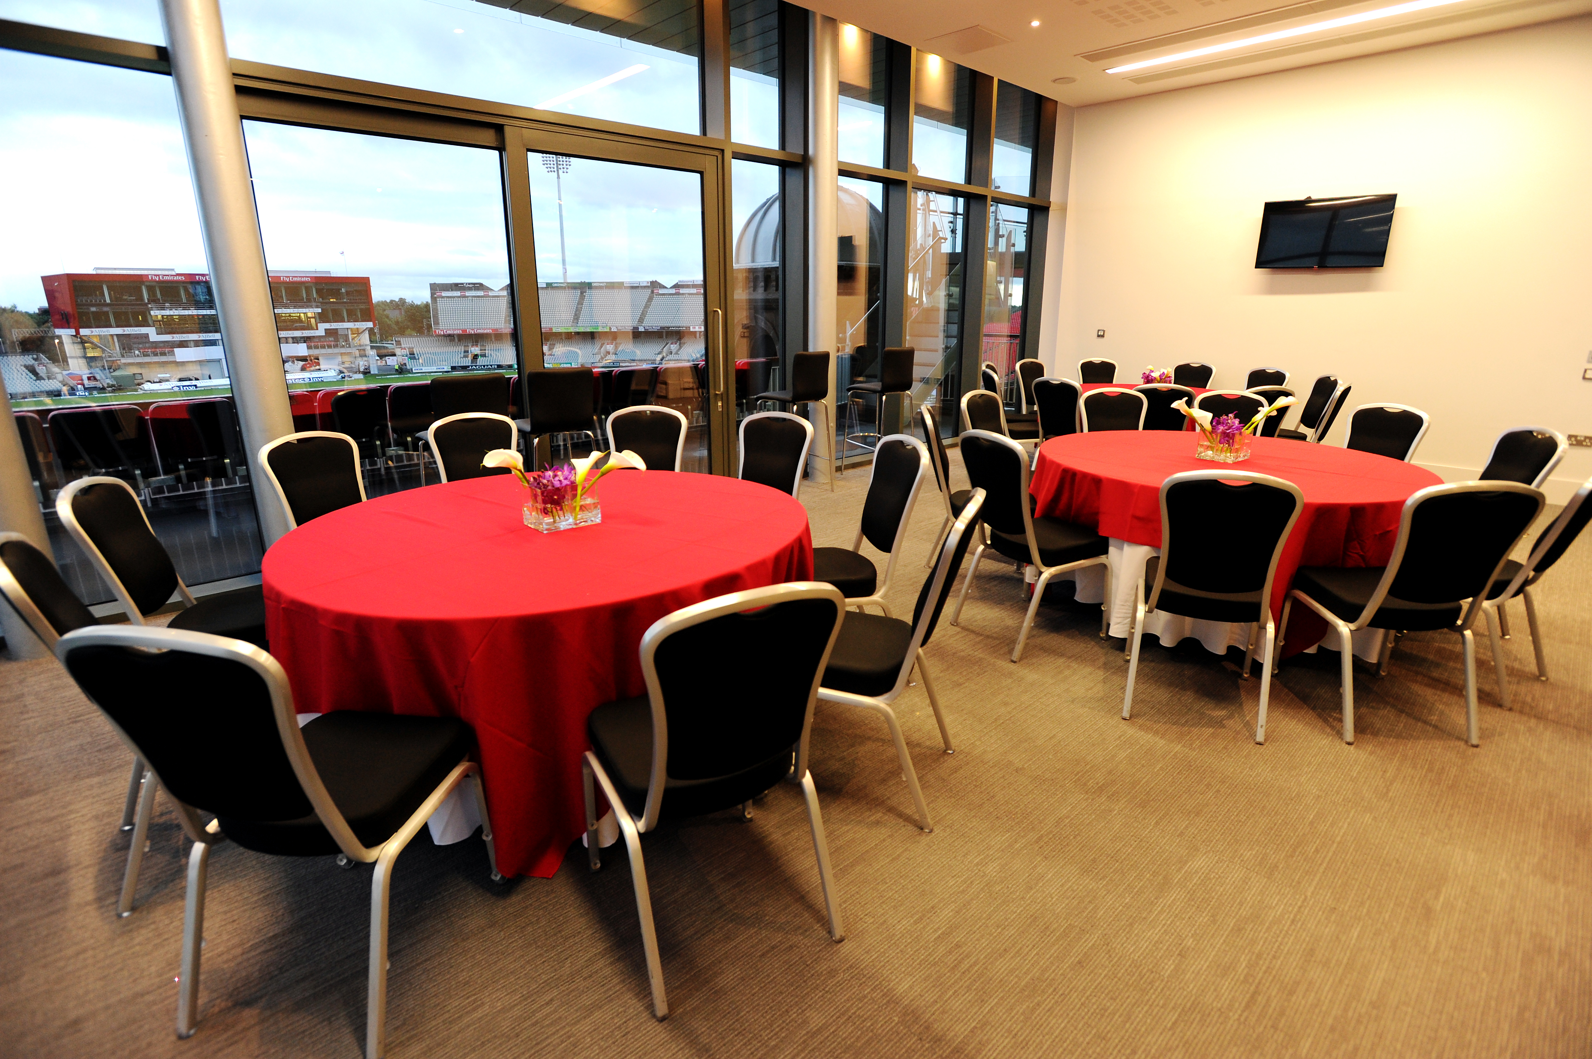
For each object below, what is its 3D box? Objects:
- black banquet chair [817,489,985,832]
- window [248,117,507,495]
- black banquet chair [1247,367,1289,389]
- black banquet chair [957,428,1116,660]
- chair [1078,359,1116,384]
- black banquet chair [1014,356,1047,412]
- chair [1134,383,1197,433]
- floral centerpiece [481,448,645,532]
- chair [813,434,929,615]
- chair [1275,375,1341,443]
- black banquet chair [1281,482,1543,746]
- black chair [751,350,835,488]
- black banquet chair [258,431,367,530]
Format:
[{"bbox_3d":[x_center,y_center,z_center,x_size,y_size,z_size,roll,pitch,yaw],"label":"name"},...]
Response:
[{"bbox_3d":[0.234,0.328,2.259,0.575,0.945,0.455,6,17,19],"label":"black banquet chair"},{"bbox_3d":[-2.253,-1.059,4.442,1.310,2.268,0.081,-15,22,-41],"label":"window"},{"bbox_3d":[4.000,-0.978,6.765,0.560,0.940,0.470,-7,18,-22],"label":"black banquet chair"},{"bbox_3d":[1.088,0.017,3.424,0.570,0.963,0.464,-8,18,-25],"label":"black banquet chair"},{"bbox_3d":[3.098,-1.222,7.602,0.470,0.940,0.560,1,16,2],"label":"chair"},{"bbox_3d":[2.454,-1.176,7.397,0.460,0.930,0.560,-8,18,-24],"label":"black banquet chair"},{"bbox_3d":[2.663,-0.656,5.664,0.460,0.930,0.560,4,17,14],"label":"chair"},{"bbox_3d":[-0.790,-0.147,2.573,0.534,0.257,0.302,-4,17,-11],"label":"floral centerpiece"},{"bbox_3d":[0.194,0.085,3.150,0.570,0.958,0.464,-7,18,-21],"label":"chair"},{"bbox_3d":[3.923,-0.775,6.070,0.560,0.930,0.460,5,17,16],"label":"chair"},{"bbox_3d":[2.115,0.213,2.632,0.455,0.945,0.575,2,16,6],"label":"black banquet chair"},{"bbox_3d":[-0.006,-0.846,5.985,0.450,1.100,0.500,-14,22,-40],"label":"black chair"},{"bbox_3d":[-1.850,0.078,3.198,0.560,0.940,0.470,10,19,30],"label":"black banquet chair"}]

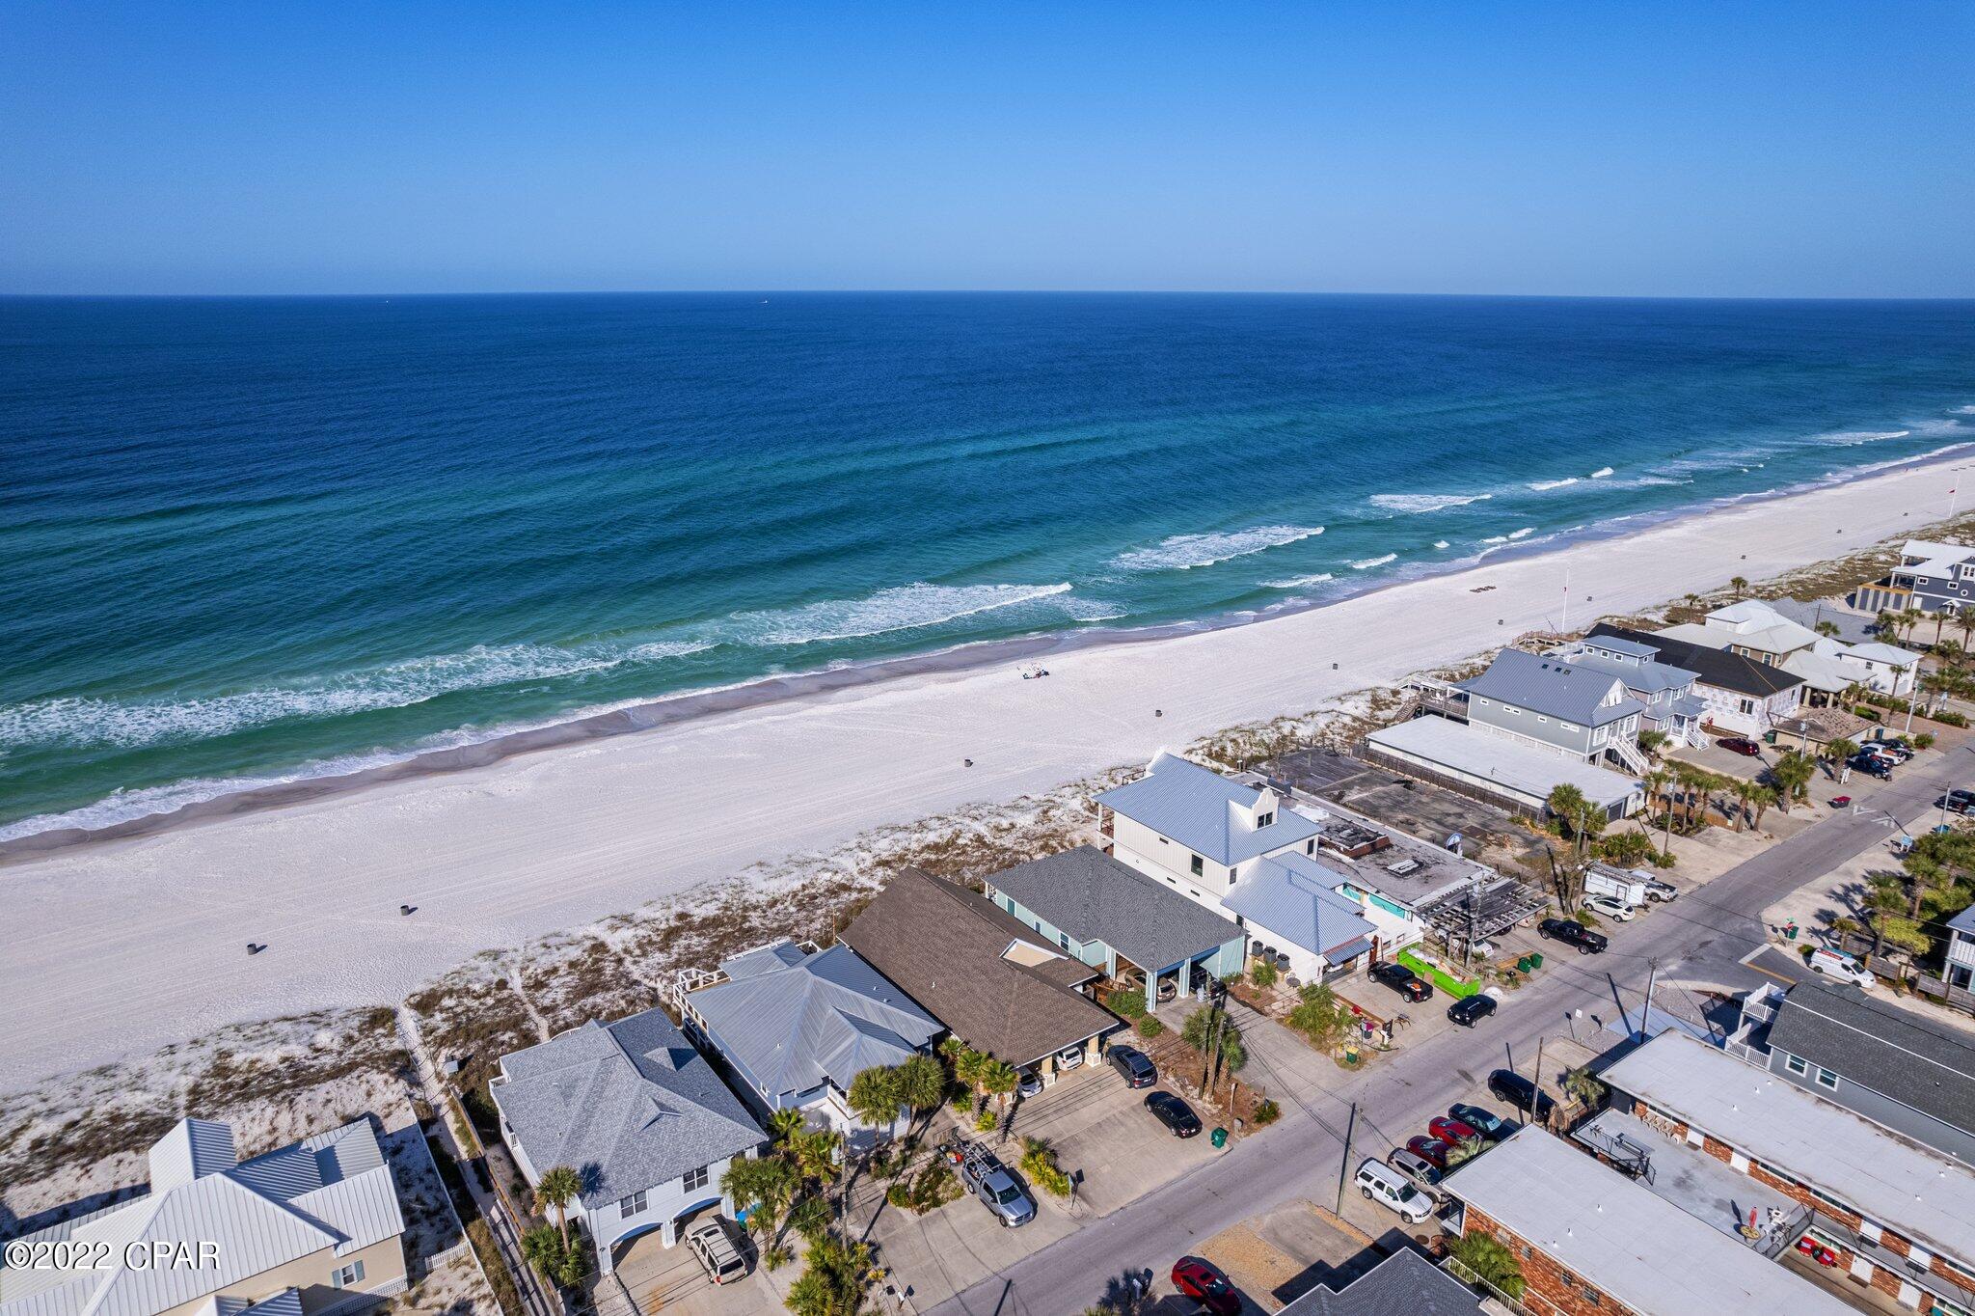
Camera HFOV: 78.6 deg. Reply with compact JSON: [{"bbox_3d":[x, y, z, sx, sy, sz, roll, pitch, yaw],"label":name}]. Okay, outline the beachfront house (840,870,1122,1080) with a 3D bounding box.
[{"bbox_3d":[-0.338,25.632,100.604,15.017,6.422,24.995,-12,21,-33],"label":"beachfront house"}]

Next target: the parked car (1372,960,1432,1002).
[{"bbox_3d":[35.181,27.417,102.737,2.000,1.880,5.700,-10,20,-30],"label":"parked car"}]

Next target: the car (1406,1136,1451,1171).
[{"bbox_3d":[30.819,33.999,81.520,1.830,1.460,4.700,-14,22,-38],"label":"car"}]

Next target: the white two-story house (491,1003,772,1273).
[{"bbox_3d":[-24.805,30.628,81.395,13.238,8.101,18.968,-12,21,-33],"label":"white two-story house"}]

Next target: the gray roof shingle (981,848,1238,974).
[{"bbox_3d":[11.355,21.107,109.049,12.900,3.250,20.981,-12,21,-35],"label":"gray roof shingle"}]

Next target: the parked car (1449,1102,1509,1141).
[{"bbox_3d":[35.217,33.056,85.099,1.870,1.470,5.000,-16,24,-43],"label":"parked car"}]

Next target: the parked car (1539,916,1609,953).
[{"bbox_3d":[53.347,25.166,109.833,2.000,1.900,5.600,-14,22,-39],"label":"parked car"}]

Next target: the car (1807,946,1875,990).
[{"bbox_3d":[74.190,26.842,104.481,1.830,1.900,4.620,-13,21,-37],"label":"car"}]

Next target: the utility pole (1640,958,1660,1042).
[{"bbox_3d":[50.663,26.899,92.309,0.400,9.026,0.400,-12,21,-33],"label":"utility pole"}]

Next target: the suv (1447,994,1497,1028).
[{"bbox_3d":[39.965,28.771,98.798,4.450,1.620,1.840,-12,21,-34],"label":"suv"}]

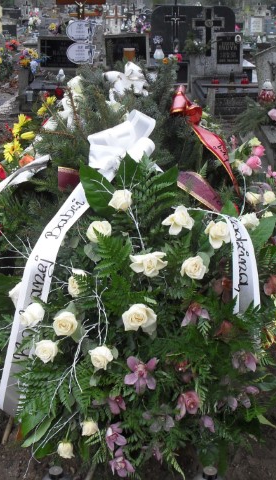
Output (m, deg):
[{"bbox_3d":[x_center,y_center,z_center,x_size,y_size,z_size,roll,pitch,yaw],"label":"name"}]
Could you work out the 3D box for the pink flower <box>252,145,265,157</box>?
[{"bbox_3d":[0.503,-0.373,2.700,0.050,0.050,0.050,-12,12,-28],"label":"pink flower"}]

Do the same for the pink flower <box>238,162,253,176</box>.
[{"bbox_3d":[0.445,-0.292,2.680,0.058,0.056,0.055,-10,11,-23],"label":"pink flower"}]

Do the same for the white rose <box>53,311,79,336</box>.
[{"bbox_3d":[-0.218,0.253,1.950,0.077,0.075,0.060,3,8,8],"label":"white rose"}]

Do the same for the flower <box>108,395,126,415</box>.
[{"bbox_3d":[-0.067,0.534,2.100,0.058,0.062,0.050,-2,22,-5],"label":"flower"}]

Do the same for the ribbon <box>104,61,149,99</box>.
[{"bbox_3d":[-0.051,-0.714,2.880,0.190,0.165,0.120,0,22,0],"label":"ribbon"}]

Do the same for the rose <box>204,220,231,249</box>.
[{"bbox_3d":[0.278,-0.019,2.250,0.094,0.094,0.080,-2,10,-5],"label":"rose"}]

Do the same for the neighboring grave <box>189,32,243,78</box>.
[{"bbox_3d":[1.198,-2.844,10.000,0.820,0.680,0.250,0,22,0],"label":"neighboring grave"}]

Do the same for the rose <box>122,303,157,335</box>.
[{"bbox_3d":[0.005,0.257,2.120,0.108,0.100,0.080,0,6,0],"label":"rose"}]

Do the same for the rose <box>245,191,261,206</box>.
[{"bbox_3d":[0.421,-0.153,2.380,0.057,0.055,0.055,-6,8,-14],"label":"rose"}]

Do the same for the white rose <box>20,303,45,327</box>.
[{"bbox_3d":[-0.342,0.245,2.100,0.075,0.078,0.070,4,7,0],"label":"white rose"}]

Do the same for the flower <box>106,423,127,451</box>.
[{"bbox_3d":[-0.074,0.644,2.120,0.074,0.090,0.055,0,22,0],"label":"flower"}]

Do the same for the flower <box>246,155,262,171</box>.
[{"bbox_3d":[0.477,-0.317,2.650,0.062,0.062,0.060,-10,24,-23],"label":"flower"}]

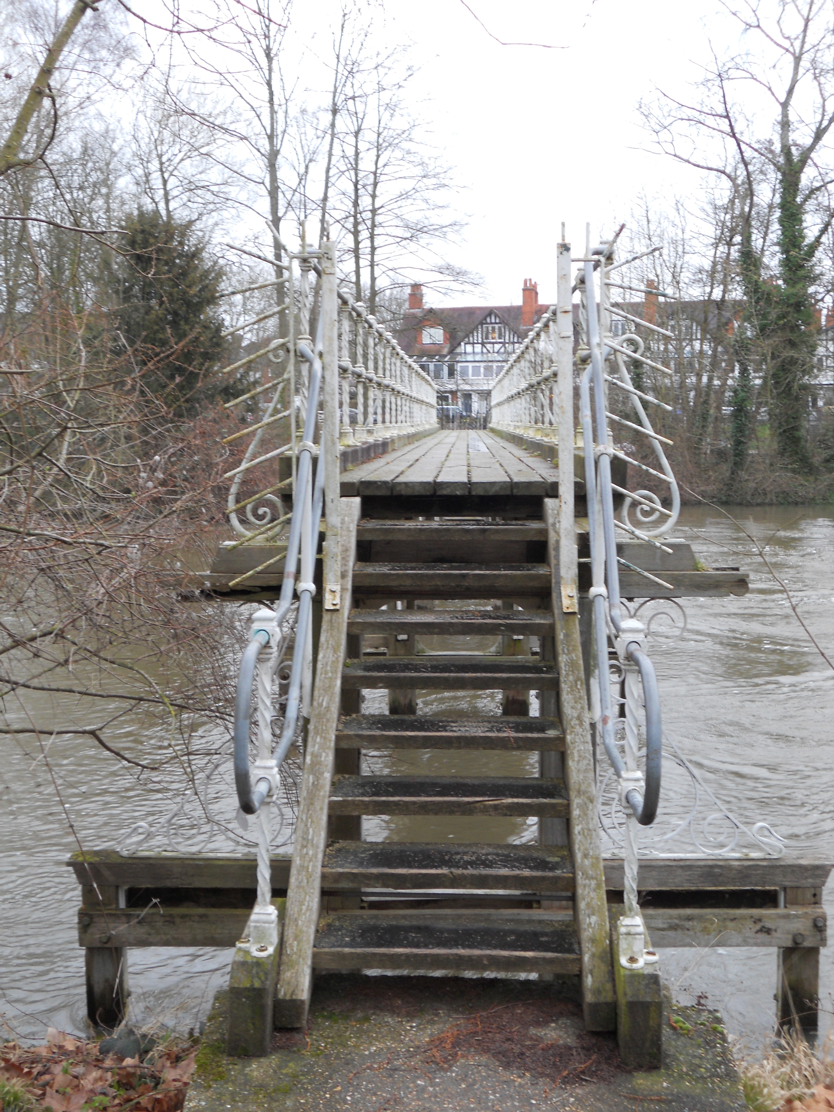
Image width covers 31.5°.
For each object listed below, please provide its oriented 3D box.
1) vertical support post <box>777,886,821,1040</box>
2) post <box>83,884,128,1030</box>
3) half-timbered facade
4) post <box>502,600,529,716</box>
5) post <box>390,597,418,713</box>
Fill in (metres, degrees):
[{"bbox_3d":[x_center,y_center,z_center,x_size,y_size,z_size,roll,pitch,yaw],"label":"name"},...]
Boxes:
[{"bbox_3d":[1.689,1.790,6.575,0.162,0.710,0.145,0,5,2],"label":"vertical support post"},{"bbox_3d":[-1.384,1.785,6.634,0.162,0.688,0.145,0,5,2],"label":"post"},{"bbox_3d":[4.802,-16.766,121.423,11.600,10.845,6.000,1,5,12],"label":"half-timbered facade"},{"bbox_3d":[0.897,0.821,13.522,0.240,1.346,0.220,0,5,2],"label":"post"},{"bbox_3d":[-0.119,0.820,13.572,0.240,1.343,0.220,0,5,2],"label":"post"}]

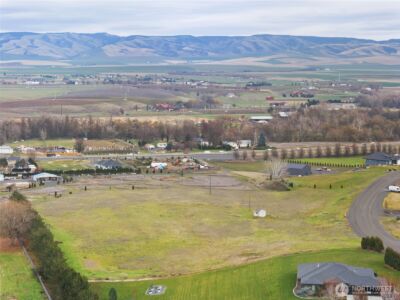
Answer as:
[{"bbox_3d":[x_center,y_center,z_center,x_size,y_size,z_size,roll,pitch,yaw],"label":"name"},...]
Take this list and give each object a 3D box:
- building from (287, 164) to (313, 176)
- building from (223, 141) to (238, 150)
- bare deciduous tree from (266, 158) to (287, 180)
[{"bbox_3d":[55.208,11.343,452.000,11.000,5.700,12.200,3,7,27],"label":"building"},{"bbox_3d":[26.187,-3.838,690.000,12.500,5.500,9.000,-1,6,-6],"label":"building"},{"bbox_3d":[39.248,10.004,415.000,11.800,10.500,11.000,0,6,0],"label":"bare deciduous tree"}]

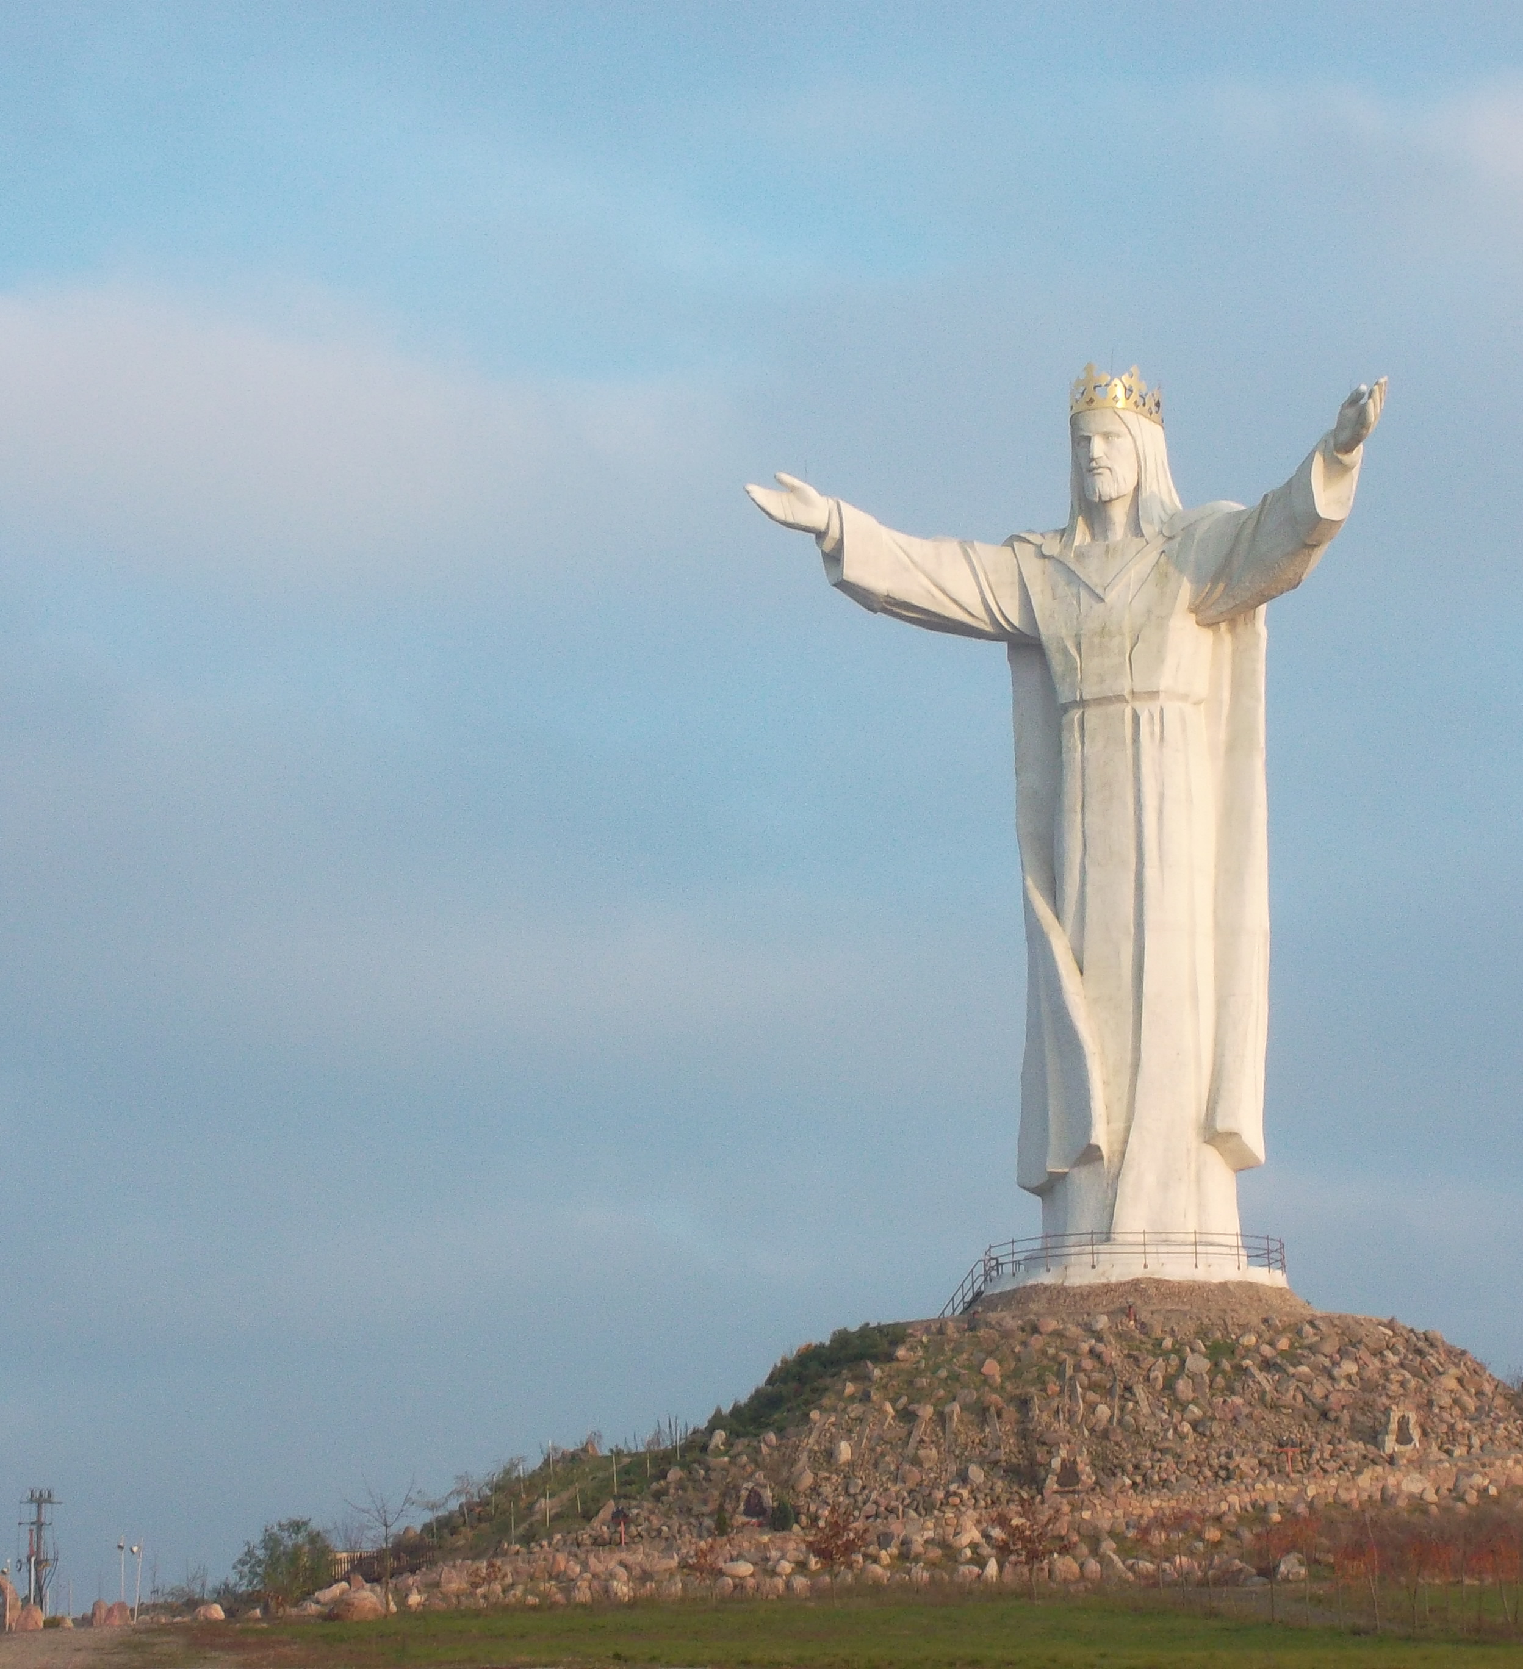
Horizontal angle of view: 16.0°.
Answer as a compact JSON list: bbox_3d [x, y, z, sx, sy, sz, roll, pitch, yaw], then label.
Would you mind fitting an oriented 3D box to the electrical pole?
[{"bbox_3d":[-40.082,40.034,300.000,2.400,7.400,0.900,-1,-9,0],"label":"electrical pole"}]

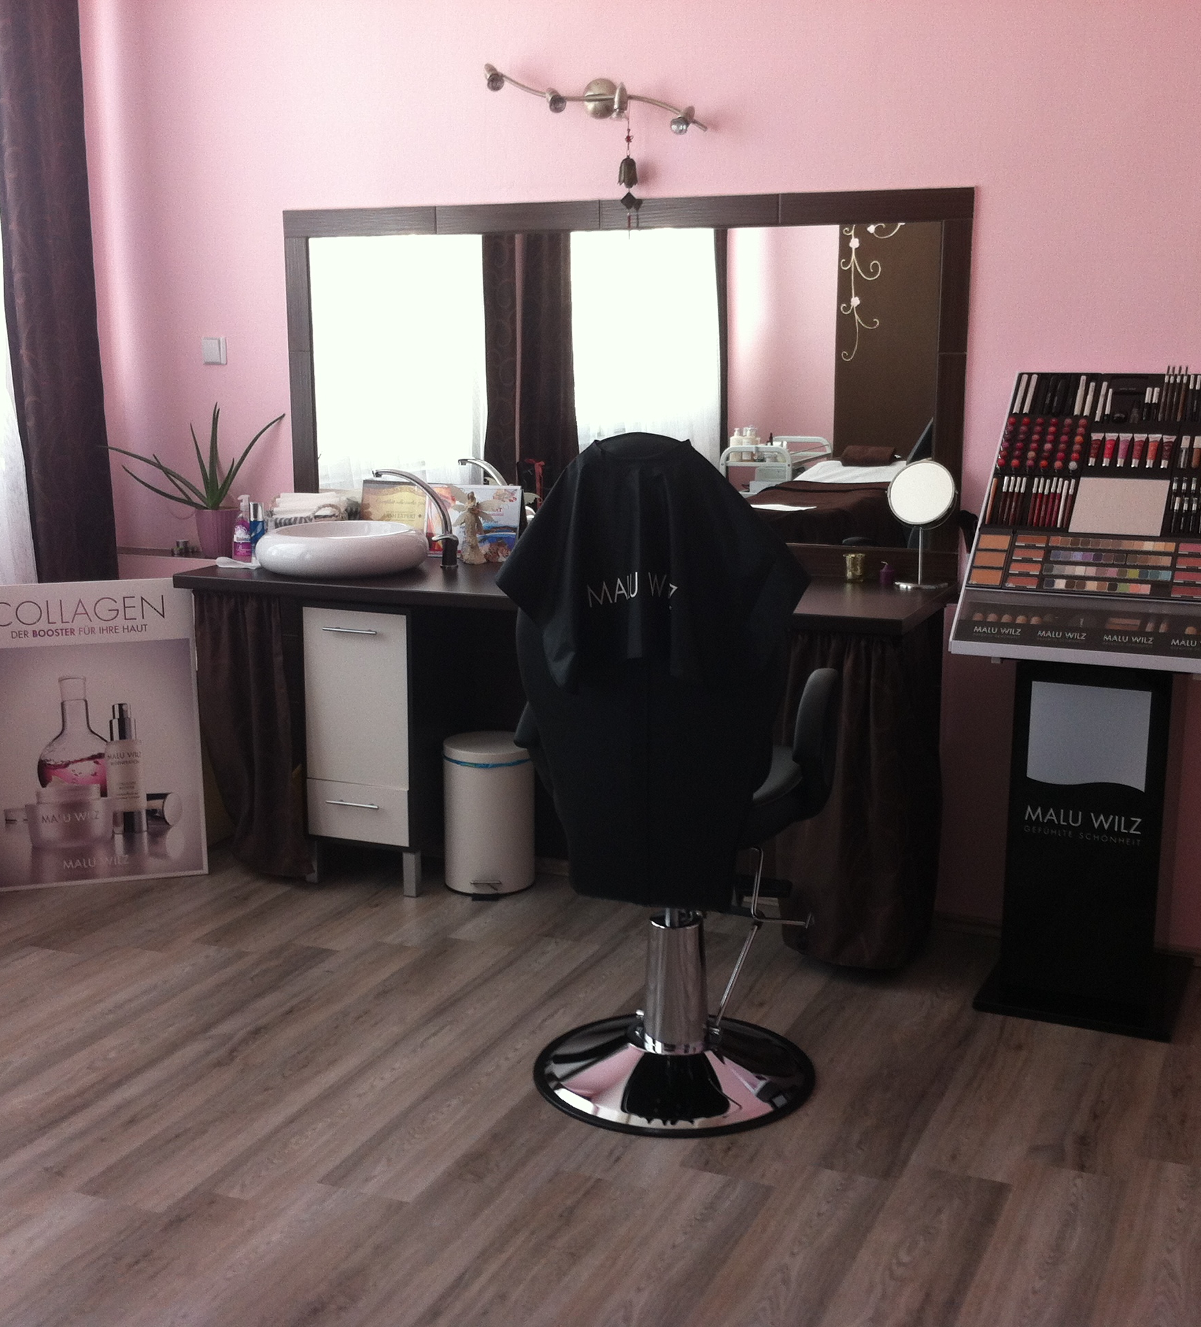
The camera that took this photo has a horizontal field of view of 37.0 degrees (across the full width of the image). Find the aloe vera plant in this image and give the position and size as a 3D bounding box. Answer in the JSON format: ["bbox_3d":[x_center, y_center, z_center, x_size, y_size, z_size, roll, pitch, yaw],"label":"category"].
[{"bbox_3d":[-1.171,-0.596,5.191,0.520,0.305,0.300,4,11,22],"label":"aloe vera plant"}]

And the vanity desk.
[{"bbox_3d":[-0.104,0.221,4.719,1.943,0.885,0.630,4,11,22],"label":"vanity desk"}]

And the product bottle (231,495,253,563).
[{"bbox_3d":[-0.996,-0.369,4.960,0.053,0.186,0.045,-2,10,-11],"label":"product bottle"}]

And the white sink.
[{"bbox_3d":[-0.697,-0.310,4.851,0.460,0.110,0.460,0,10,0],"label":"white sink"}]

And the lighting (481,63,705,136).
[{"bbox_3d":[-0.013,-1.470,4.671,0.625,0.190,0.140,4,11,22],"label":"lighting"}]

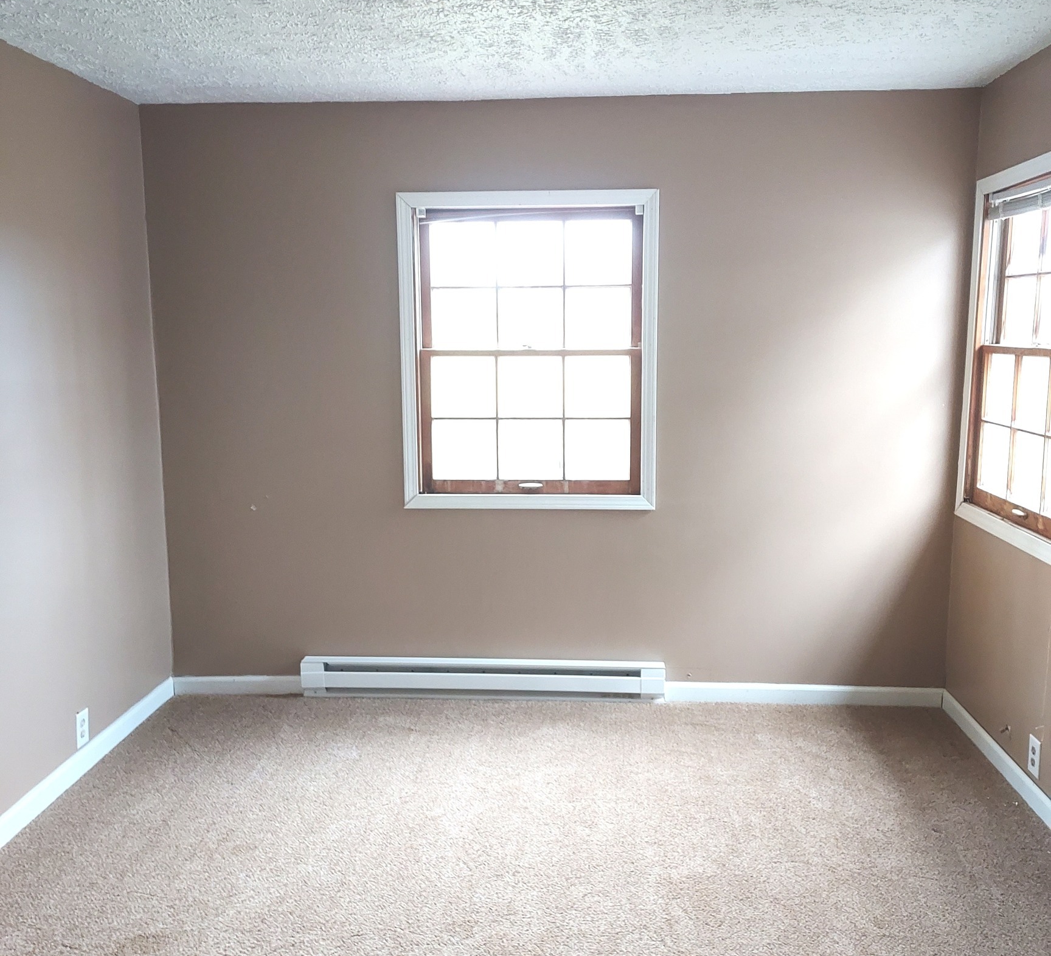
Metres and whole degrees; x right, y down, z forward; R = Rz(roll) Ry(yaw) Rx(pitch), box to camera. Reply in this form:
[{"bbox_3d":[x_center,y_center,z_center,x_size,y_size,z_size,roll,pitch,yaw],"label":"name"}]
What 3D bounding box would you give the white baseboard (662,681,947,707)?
[{"bbox_3d":[1.080,0.855,3.795,1.077,0.091,0.016,0,9,4],"label":"white baseboard"}]

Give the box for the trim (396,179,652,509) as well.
[{"bbox_3d":[0.008,-0.465,3.652,0.969,1.192,0.035,0,9,4],"label":"trim"}]

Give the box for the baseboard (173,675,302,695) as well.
[{"bbox_3d":[-1.158,0.844,3.945,0.548,0.090,0.016,0,9,4],"label":"baseboard"}]

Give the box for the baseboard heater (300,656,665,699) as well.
[{"bbox_3d":[-0.173,0.811,3.847,1.431,0.167,0.067,0,9,4],"label":"baseboard heater"}]

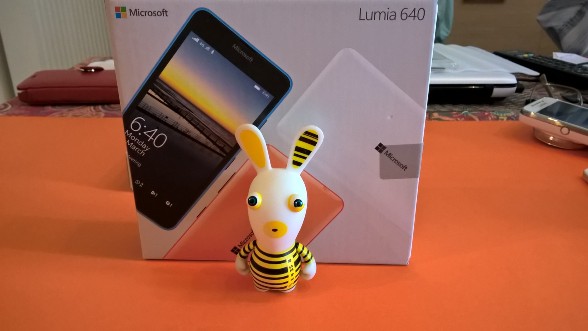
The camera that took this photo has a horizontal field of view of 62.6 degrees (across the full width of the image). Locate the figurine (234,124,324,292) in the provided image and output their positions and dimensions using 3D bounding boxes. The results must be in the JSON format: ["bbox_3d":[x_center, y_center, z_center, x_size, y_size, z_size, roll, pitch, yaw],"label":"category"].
[{"bbox_3d":[-0.008,0.022,0.253,0.045,0.092,0.033,3,23,6],"label":"figurine"}]

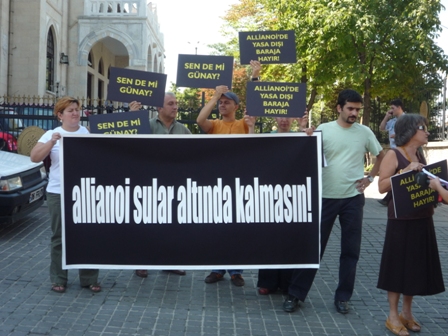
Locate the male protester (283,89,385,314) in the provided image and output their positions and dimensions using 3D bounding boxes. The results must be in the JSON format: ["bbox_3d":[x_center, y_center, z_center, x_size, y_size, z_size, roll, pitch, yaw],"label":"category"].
[{"bbox_3d":[0.844,0.248,4.729,0.688,1.704,0.450,0,5,-7],"label":"male protester"}]

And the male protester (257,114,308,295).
[{"bbox_3d":[0.472,0.244,5.176,0.530,1.620,0.420,1,5,0],"label":"male protester"}]

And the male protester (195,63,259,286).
[{"bbox_3d":[0.022,0.050,5.407,0.523,1.953,0.450,1,6,9],"label":"male protester"}]

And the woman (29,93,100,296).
[{"bbox_3d":[-1.351,0.220,5.186,0.538,1.631,0.400,-1,6,-14],"label":"woman"}]

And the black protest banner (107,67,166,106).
[{"bbox_3d":[-0.749,-0.697,5.270,0.487,0.282,0.020,7,4,0],"label":"black protest banner"}]

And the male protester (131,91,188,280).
[{"bbox_3d":[-0.599,0.151,5.653,0.503,1.693,0.420,-1,6,-17],"label":"male protester"}]

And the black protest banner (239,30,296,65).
[{"bbox_3d":[0.383,-1.048,5.300,0.487,0.282,0.020,-2,4,0],"label":"black protest banner"}]

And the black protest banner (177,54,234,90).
[{"bbox_3d":[-0.161,-0.833,5.270,0.487,0.282,0.020,3,4,0],"label":"black protest banner"}]

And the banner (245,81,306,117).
[{"bbox_3d":[0.432,-0.562,5.030,0.487,0.282,0.020,1,4,0],"label":"banner"}]

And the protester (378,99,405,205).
[{"bbox_3d":[2.828,-0.277,10.238,0.420,1.742,0.460,-2,6,-25],"label":"protester"}]

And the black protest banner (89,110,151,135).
[{"bbox_3d":[-0.841,-0.304,4.940,0.487,0.282,0.020,-5,4,0],"label":"black protest banner"}]

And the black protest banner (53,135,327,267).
[{"bbox_3d":[-0.254,0.261,4.730,2.030,1.070,0.030,0,4,2],"label":"black protest banner"}]

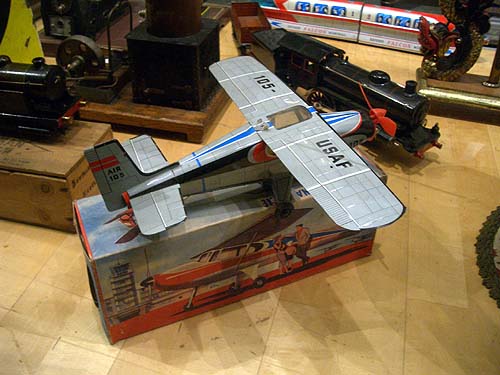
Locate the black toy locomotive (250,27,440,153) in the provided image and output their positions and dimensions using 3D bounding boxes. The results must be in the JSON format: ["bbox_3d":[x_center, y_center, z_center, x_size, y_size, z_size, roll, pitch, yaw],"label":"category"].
[{"bbox_3d":[0.166,-0.184,0.926,0.086,0.133,0.423,-25,45,-31],"label":"black toy locomotive"}]

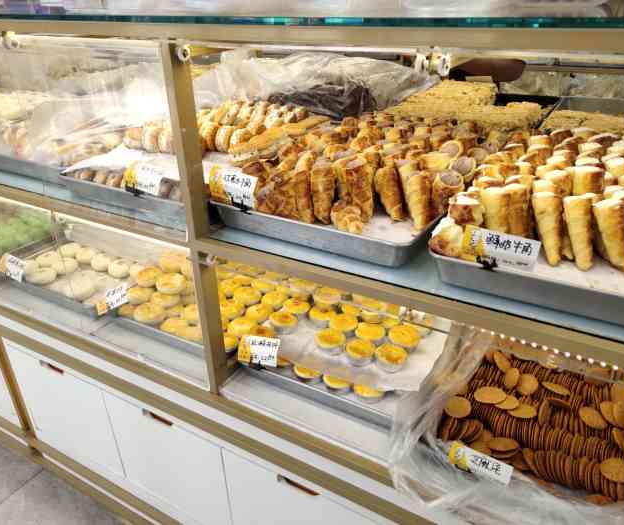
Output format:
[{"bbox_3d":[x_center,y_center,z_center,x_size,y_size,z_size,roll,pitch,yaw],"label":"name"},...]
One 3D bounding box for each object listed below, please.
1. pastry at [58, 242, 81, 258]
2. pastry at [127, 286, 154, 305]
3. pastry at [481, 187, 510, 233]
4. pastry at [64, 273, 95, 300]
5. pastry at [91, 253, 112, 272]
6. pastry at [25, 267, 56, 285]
[{"bbox_3d":[-0.748,-0.038,1.813,0.067,0.043,0.067,14,31,29],"label":"pastry"},{"bbox_3d":[-0.453,0.088,1.539,0.074,0.042,0.074,-2,27,1],"label":"pastry"},{"bbox_3d":[0.300,-0.062,0.940,0.044,0.108,0.044,0,18,36],"label":"pastry"},{"bbox_3d":[-0.659,0.068,1.661,0.083,0.058,0.083,-2,27,1],"label":"pastry"},{"bbox_3d":[-0.620,0.000,1.727,0.066,0.046,0.066,14,31,29],"label":"pastry"},{"bbox_3d":[-0.771,0.036,1.669,0.075,0.041,0.075,14,31,29],"label":"pastry"}]

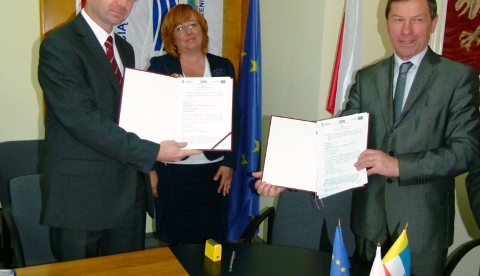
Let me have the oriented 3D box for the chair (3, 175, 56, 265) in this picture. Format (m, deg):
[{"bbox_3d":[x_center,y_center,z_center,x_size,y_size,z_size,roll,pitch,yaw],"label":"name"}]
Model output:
[{"bbox_3d":[-0.707,0.646,1.950,0.600,0.880,0.600,-4,12,-25],"label":"chair"}]

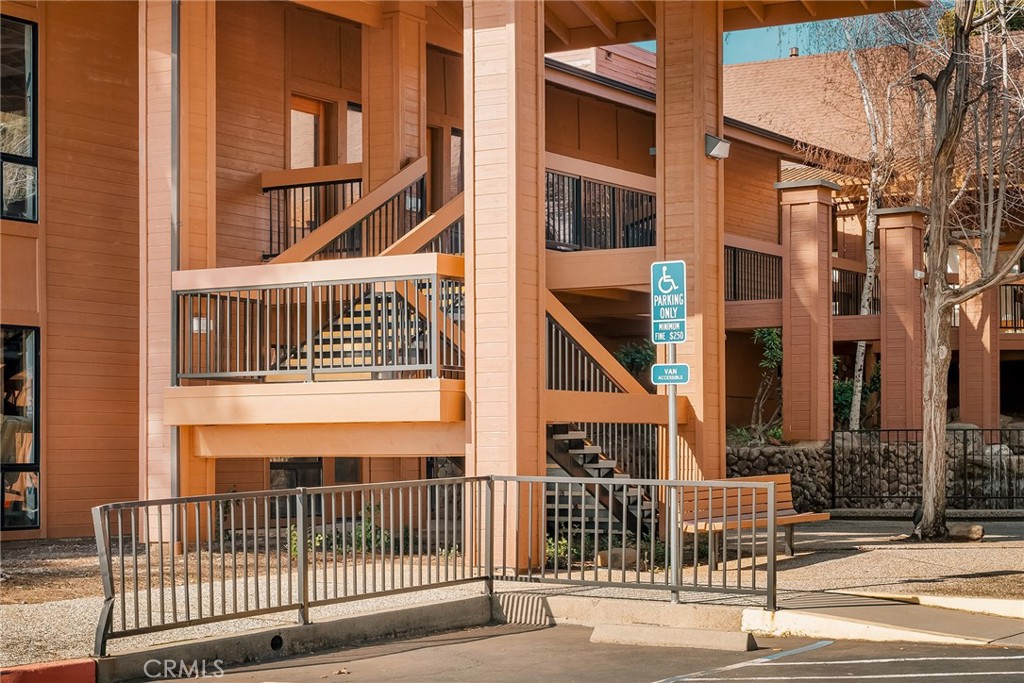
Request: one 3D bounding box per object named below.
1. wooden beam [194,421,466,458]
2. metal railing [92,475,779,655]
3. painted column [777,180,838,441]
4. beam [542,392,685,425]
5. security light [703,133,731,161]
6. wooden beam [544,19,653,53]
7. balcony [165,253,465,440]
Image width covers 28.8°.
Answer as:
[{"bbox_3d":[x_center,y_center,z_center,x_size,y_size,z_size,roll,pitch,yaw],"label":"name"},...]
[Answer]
[{"bbox_3d":[-1.666,0.911,18.584,3.292,0.320,0.130,-2,-3,32],"label":"wooden beam"},{"bbox_3d":[-0.302,1.405,12.966,2.460,0.991,4.327,-2,-3,32],"label":"metal railing"},{"bbox_3d":[4.134,-0.387,27.765,0.660,3.564,0.660,-2,-3,32],"label":"painted column"},{"bbox_3d":[0.930,0.641,19.060,0.120,0.282,3.043,-2,-3,32],"label":"beam"},{"bbox_3d":[2.127,-1.987,20.362,0.180,0.255,0.300,-2,-3,32],"label":"security light"},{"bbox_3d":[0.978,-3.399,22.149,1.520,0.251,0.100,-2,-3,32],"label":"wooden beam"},{"bbox_3d":[-1.548,0.044,18.631,3.142,1.462,1.500,-2,-3,32],"label":"balcony"}]

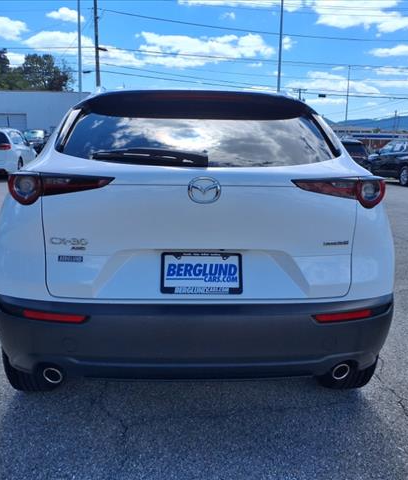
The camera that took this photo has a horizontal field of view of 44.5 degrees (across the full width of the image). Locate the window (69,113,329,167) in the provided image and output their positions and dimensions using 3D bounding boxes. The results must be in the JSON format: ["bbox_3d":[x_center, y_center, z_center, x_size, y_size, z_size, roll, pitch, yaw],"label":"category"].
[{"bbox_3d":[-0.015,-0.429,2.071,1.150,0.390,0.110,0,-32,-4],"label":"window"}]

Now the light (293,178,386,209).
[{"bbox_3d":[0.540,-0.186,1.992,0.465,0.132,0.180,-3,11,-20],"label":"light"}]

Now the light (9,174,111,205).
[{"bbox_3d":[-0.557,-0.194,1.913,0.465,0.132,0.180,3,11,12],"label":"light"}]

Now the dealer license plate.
[{"bbox_3d":[-0.008,0.132,1.923,0.313,0.161,0.020,0,-1,-4],"label":"dealer license plate"}]

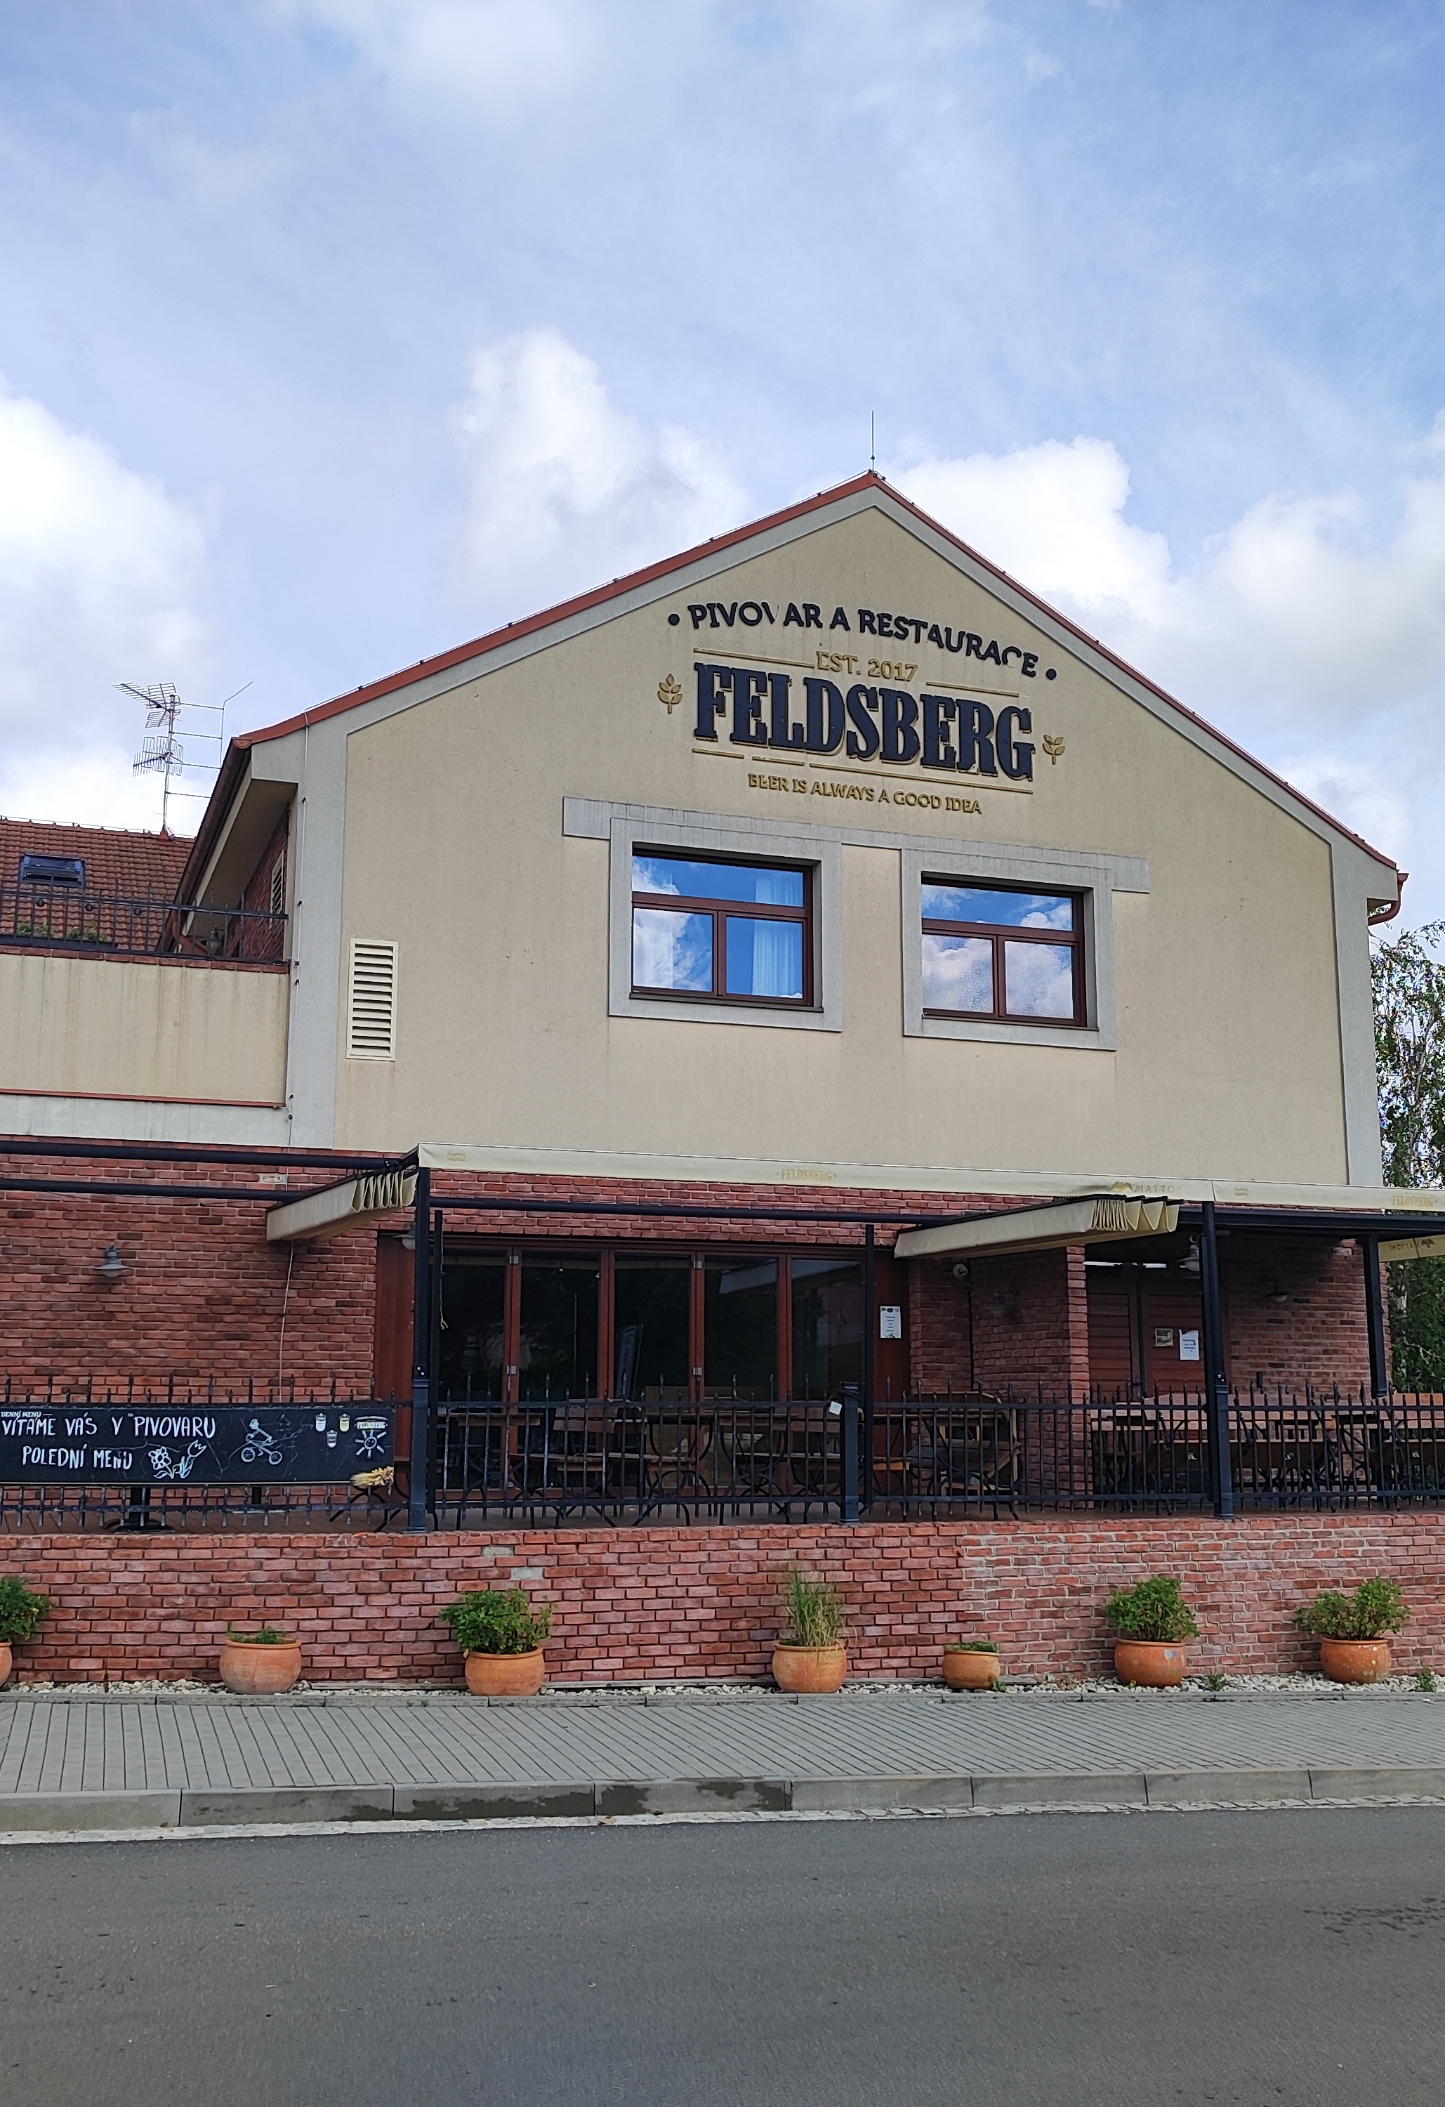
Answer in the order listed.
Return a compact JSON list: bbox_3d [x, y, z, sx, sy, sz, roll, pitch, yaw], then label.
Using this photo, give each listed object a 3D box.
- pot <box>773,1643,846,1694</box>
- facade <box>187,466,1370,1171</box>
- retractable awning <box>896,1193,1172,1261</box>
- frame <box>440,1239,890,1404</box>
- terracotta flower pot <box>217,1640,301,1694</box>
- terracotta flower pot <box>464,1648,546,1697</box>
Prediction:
[{"bbox_3d":[0.582,4.066,12.920,0.492,0.297,0.492,0,-9,0],"label":"pot"},{"bbox_3d":[1.427,-2.341,19.518,12.423,7.120,1.010,4,-10,-19],"label":"facade"},{"bbox_3d":[2.549,1.542,16.390,0.800,0.270,3.400,4,-11,-19],"label":"retractable awning"},{"bbox_3d":[-0.570,2.833,17.526,4.450,2.280,0.200,4,-11,-19],"label":"frame"},{"bbox_3d":[-2.850,3.784,12.016,0.514,0.300,0.514,3,-11,-17],"label":"terracotta flower pot"},{"bbox_3d":[-1.372,3.913,12.330,0.503,0.255,0.503,0,-9,0],"label":"terracotta flower pot"}]

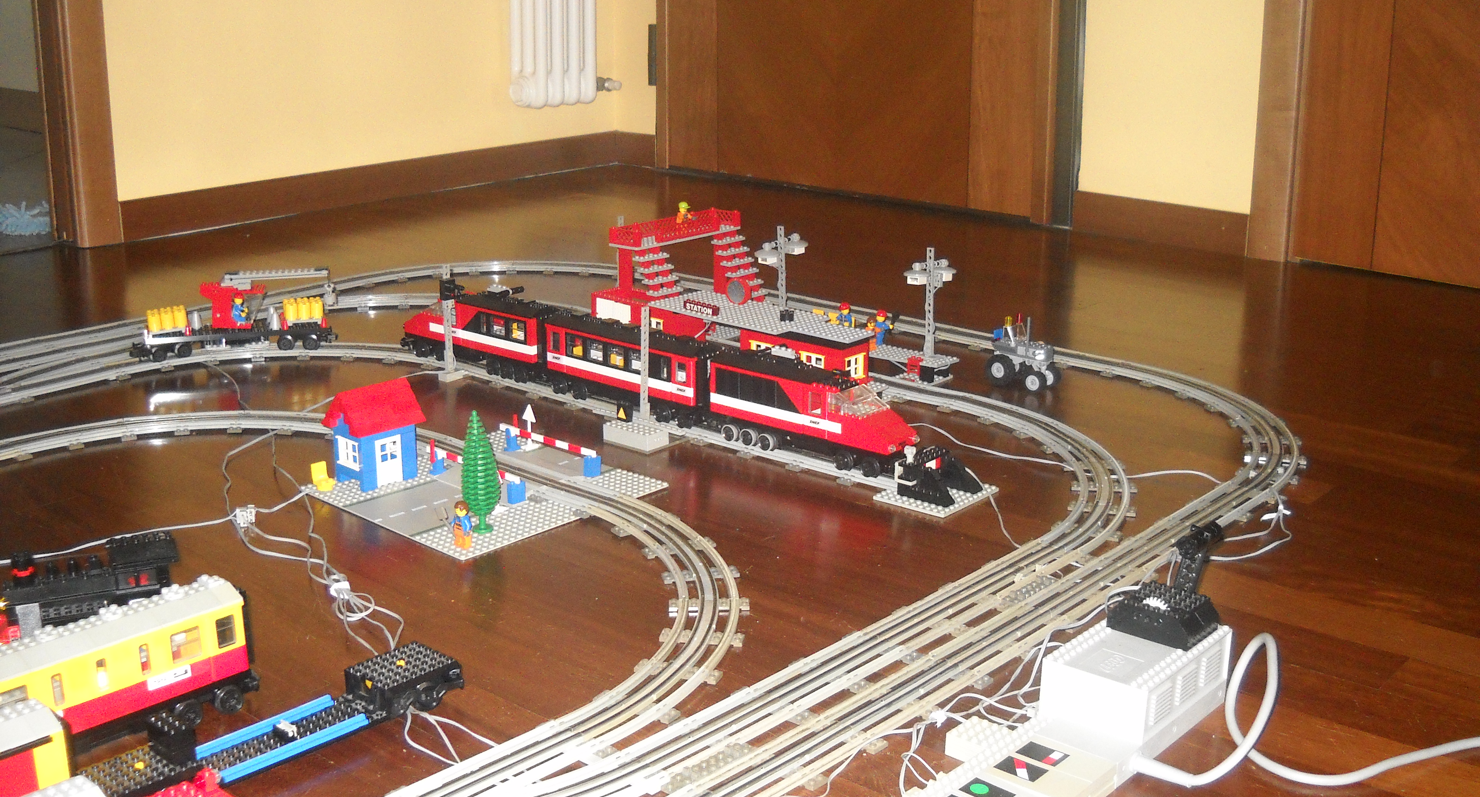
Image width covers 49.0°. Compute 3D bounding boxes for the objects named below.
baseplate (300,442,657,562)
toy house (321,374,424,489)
[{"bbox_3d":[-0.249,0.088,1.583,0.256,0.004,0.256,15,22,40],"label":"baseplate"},{"bbox_3d":[-0.356,0.033,1.593,0.064,0.098,0.078,15,22,40],"label":"toy house"}]

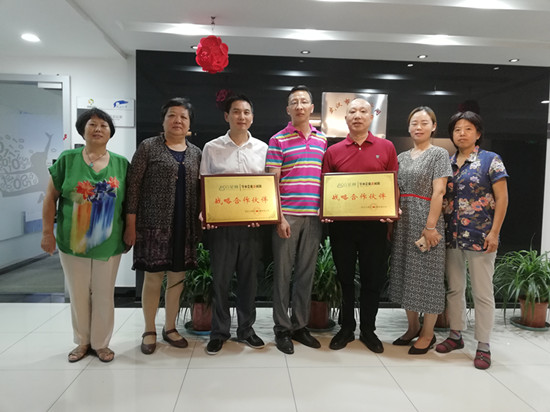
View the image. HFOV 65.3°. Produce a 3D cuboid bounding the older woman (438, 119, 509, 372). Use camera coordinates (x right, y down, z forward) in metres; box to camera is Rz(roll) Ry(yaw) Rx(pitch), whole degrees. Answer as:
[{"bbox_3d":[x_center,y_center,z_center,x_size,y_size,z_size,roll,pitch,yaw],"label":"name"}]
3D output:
[{"bbox_3d":[1.294,0.191,2.790,0.450,1.600,0.360,4,4,38],"label":"older woman"}]

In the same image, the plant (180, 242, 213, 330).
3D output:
[{"bbox_3d":[-0.506,0.598,3.238,0.560,0.660,0.560,1,3,0],"label":"plant"}]

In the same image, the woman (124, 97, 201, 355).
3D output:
[{"bbox_3d":[-0.741,0.118,2.867,0.490,1.650,0.360,0,4,-15],"label":"woman"}]

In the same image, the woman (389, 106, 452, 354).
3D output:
[{"bbox_3d":[1.010,0.148,2.982,0.430,1.650,0.340,3,4,33],"label":"woman"}]

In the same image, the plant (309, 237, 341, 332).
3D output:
[{"bbox_3d":[0.305,0.588,3.343,0.560,0.700,0.560,1,3,0],"label":"plant"}]

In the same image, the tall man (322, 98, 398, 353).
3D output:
[{"bbox_3d":[0.593,0.122,2.939,0.480,1.690,0.370,2,3,10],"label":"tall man"}]

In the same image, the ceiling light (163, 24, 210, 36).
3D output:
[{"bbox_3d":[-0.648,-1.285,3.140,0.360,0.060,0.240,1,3,-4],"label":"ceiling light"}]

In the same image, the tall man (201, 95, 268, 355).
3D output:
[{"bbox_3d":[-0.259,0.108,2.884,0.480,1.690,0.370,1,3,-3],"label":"tall man"}]

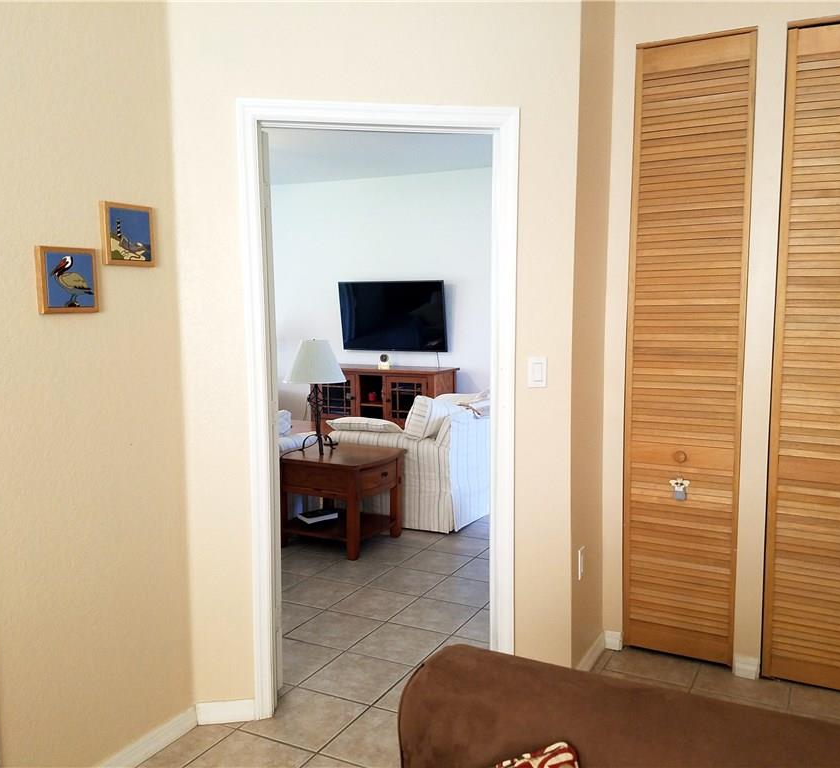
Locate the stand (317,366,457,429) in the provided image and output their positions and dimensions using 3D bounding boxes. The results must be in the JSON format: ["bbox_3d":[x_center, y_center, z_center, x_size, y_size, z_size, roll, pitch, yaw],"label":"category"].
[{"bbox_3d":[-0.390,0.244,7.792,1.500,0.817,0.482,3,7,28],"label":"stand"}]

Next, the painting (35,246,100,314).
[{"bbox_3d":[-0.976,-0.286,2.138,0.020,0.178,0.175,3,7,28],"label":"painting"}]

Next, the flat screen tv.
[{"bbox_3d":[-0.283,-0.691,7.862,1.220,0.705,0.050,3,13,28],"label":"flat screen tv"}]

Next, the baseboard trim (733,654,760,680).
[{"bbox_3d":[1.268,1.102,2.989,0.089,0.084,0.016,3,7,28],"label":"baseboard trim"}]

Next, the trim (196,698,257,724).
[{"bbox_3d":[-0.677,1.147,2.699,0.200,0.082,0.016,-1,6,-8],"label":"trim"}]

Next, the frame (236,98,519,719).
[{"bbox_3d":[-0.126,0.110,2.725,0.945,2.105,0.120,-1,6,-9],"label":"frame"}]

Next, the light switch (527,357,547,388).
[{"bbox_3d":[0.419,-0.040,2.751,0.070,0.114,0.010,-1,6,-9],"label":"light switch"}]

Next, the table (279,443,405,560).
[{"bbox_3d":[-0.492,0.699,4.705,0.640,0.553,0.550,3,7,28],"label":"table"}]

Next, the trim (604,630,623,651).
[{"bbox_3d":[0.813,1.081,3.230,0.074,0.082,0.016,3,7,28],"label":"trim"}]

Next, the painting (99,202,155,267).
[{"bbox_3d":[-0.882,-0.450,2.330,0.020,0.183,0.184,3,7,27],"label":"painting"}]

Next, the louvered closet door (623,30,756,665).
[{"bbox_3d":[1.045,-0.099,3.023,0.430,2.420,0.035,3,7,26],"label":"louvered closet door"}]

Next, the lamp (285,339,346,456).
[{"bbox_3d":[-0.619,0.076,4.723,0.370,0.700,0.370,0,6,0],"label":"lamp"}]

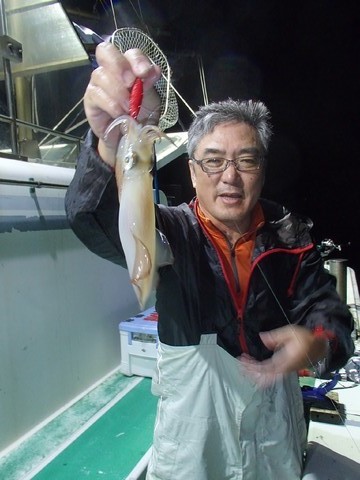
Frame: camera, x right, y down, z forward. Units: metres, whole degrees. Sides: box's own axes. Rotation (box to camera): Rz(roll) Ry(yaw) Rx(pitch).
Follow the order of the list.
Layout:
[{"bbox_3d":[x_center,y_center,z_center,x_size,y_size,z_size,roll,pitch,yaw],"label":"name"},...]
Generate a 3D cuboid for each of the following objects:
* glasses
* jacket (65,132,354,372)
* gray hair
[{"bbox_3d":[0.093,-0.160,0.823,0.138,0.040,0.135,-1,13,-3],"label":"glasses"},{"bbox_3d":[0.085,0.085,0.830,0.570,0.500,0.500,0,4,-7],"label":"jacket"},{"bbox_3d":[0.103,-0.218,0.872,0.177,0.175,0.205,-1,13,-3],"label":"gray hair"}]

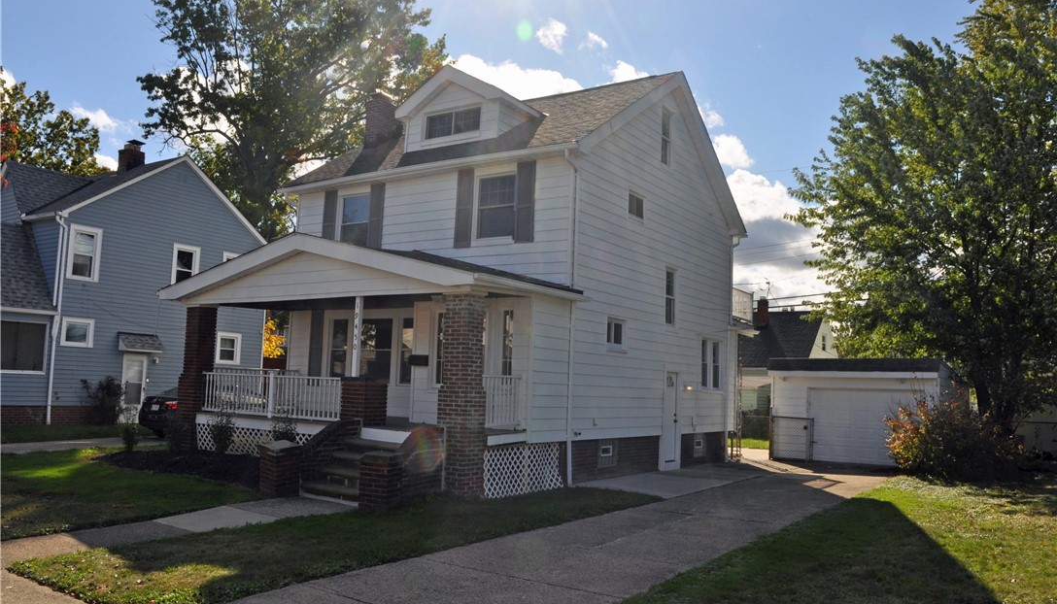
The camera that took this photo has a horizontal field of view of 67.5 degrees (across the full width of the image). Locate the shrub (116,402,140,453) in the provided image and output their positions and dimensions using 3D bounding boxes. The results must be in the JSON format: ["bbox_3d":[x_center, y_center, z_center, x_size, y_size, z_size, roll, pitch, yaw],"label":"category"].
[{"bbox_3d":[-8.400,2.629,16.683,0.480,1.000,0.480,5,-6,-26],"label":"shrub"}]

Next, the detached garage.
[{"bbox_3d":[10.787,3.423,25.055,4.800,3.000,6.200,-1,-7,35],"label":"detached garage"}]

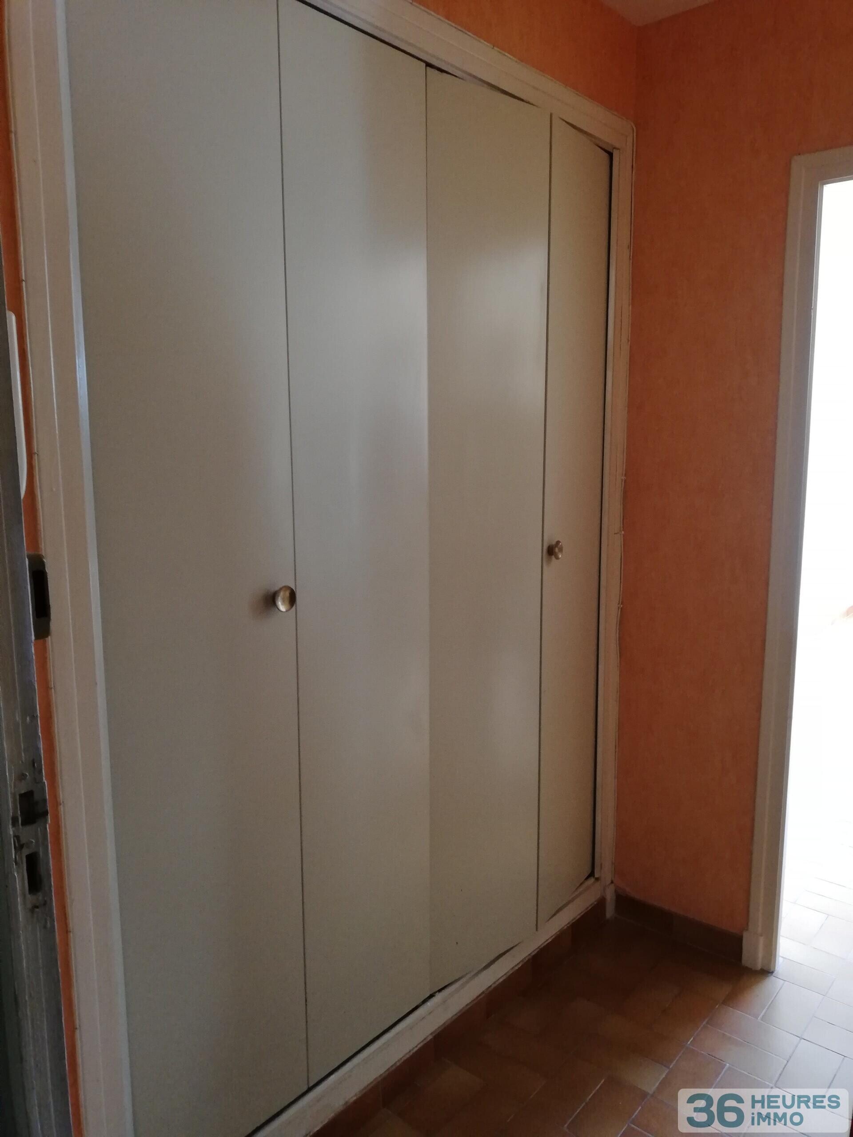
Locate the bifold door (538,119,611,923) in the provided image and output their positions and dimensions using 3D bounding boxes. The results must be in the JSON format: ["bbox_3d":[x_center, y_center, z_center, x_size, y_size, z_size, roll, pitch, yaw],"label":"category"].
[{"bbox_3d":[0.374,-0.065,2.214,0.032,1.983,0.366,5,10,32],"label":"bifold door"}]

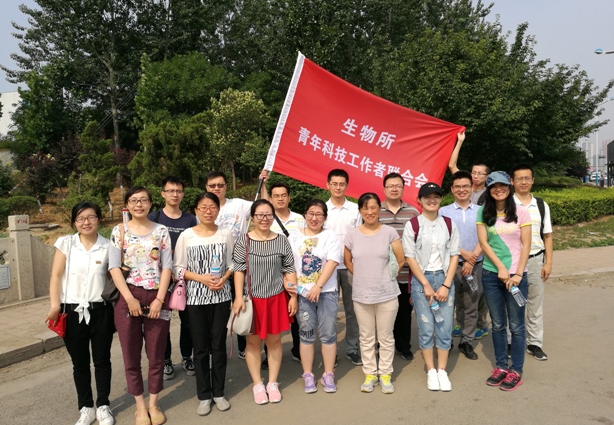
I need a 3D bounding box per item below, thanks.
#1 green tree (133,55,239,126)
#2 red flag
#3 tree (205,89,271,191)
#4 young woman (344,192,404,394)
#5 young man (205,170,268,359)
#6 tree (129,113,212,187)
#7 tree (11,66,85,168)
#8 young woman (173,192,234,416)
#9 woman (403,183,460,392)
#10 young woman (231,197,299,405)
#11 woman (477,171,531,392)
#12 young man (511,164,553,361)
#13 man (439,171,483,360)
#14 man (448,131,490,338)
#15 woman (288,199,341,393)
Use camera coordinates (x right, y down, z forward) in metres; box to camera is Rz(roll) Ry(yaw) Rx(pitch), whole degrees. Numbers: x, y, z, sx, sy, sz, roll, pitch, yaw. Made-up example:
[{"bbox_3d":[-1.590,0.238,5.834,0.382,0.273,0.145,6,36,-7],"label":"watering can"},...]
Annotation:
[{"bbox_3d":[-4.660,-3.966,19.000,4.300,4.800,4.000,-2,4,0],"label":"green tree"},{"bbox_3d":[0.603,-0.775,4.700,1.800,1.250,0.250,18,2,-5],"label":"red flag"},{"bbox_3d":[-2.254,-2.438,16.000,2.200,3.400,2.100,-2,4,0],"label":"tree"},{"bbox_3d":[0.544,0.629,3.872,0.490,1.581,0.330,-1,3,9],"label":"young woman"},{"bbox_3d":[-0.738,0.502,4.761,0.660,1.813,0.420,-2,3,-6],"label":"young man"},{"bbox_3d":[-4.274,-1.879,15.000,2.600,2.500,2.300,-2,4,0],"label":"tree"},{"bbox_3d":[-8.829,-2.858,16.300,2.450,4.185,2.450,-4,4,-28],"label":"tree"},{"bbox_3d":[-0.778,0.665,3.592,0.460,1.622,0.340,-3,3,-13],"label":"young woman"},{"bbox_3d":[0.989,0.582,3.805,0.470,1.624,0.320,-1,4,10],"label":"woman"},{"bbox_3d":[-0.339,0.673,3.761,0.500,1.559,0.340,-2,3,-9],"label":"young woman"},{"bbox_3d":[1.568,0.530,3.810,0.460,1.722,0.340,0,4,24],"label":"woman"},{"bbox_3d":[1.990,0.450,4.384,0.520,1.754,0.310,-1,4,18],"label":"young man"},{"bbox_3d":[1.459,0.480,4.518,0.480,1.748,0.330,-1,3,16],"label":"man"},{"bbox_3d":[1.786,0.218,5.142,0.550,2.179,0.380,-1,3,16],"label":"man"},{"bbox_3d":[0.060,0.659,3.842,0.450,1.528,0.310,-1,4,6],"label":"woman"}]

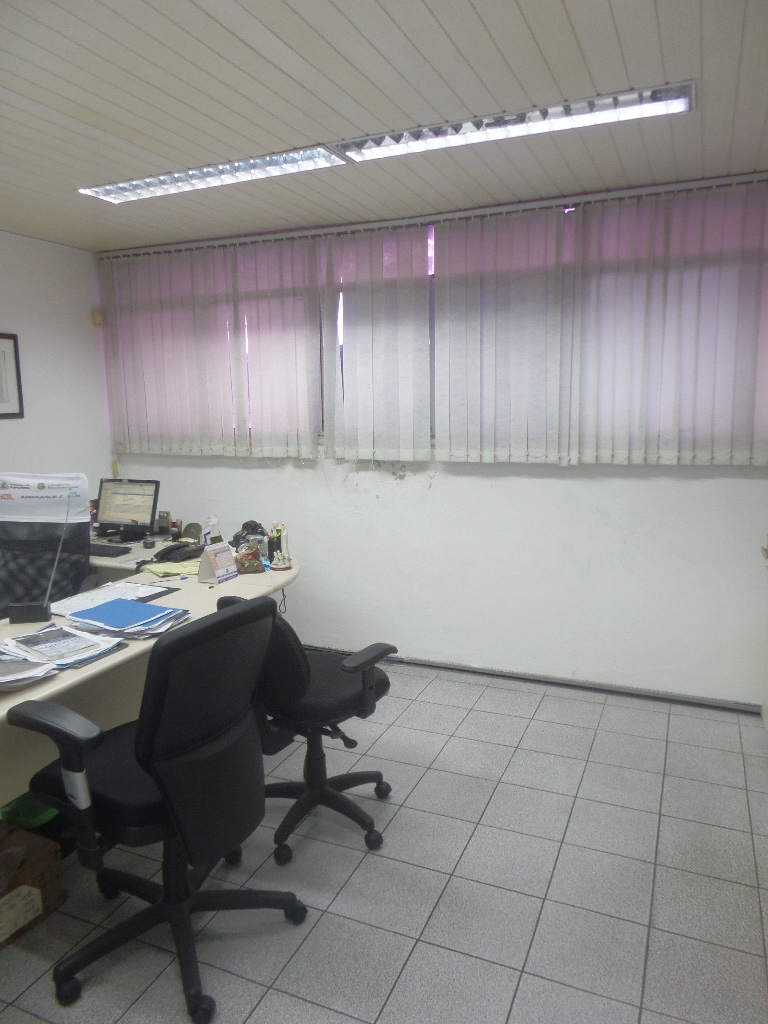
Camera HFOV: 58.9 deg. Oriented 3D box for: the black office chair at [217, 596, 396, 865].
[{"bbox_3d":[-0.250,0.734,2.531,0.600,0.884,0.585,-8,10,-37],"label":"black office chair"}]

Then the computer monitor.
[{"bbox_3d":[-1.702,-0.010,4.506,0.500,0.390,0.190,2,9,24],"label":"computer monitor"}]

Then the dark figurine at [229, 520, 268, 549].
[{"bbox_3d":[-0.734,0.148,3.692,0.205,0.175,0.130,-3,8,-11],"label":"dark figurine"}]

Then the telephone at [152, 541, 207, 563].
[{"bbox_3d":[-1.155,0.214,3.880,0.190,0.095,0.210,3,10,29],"label":"telephone"}]

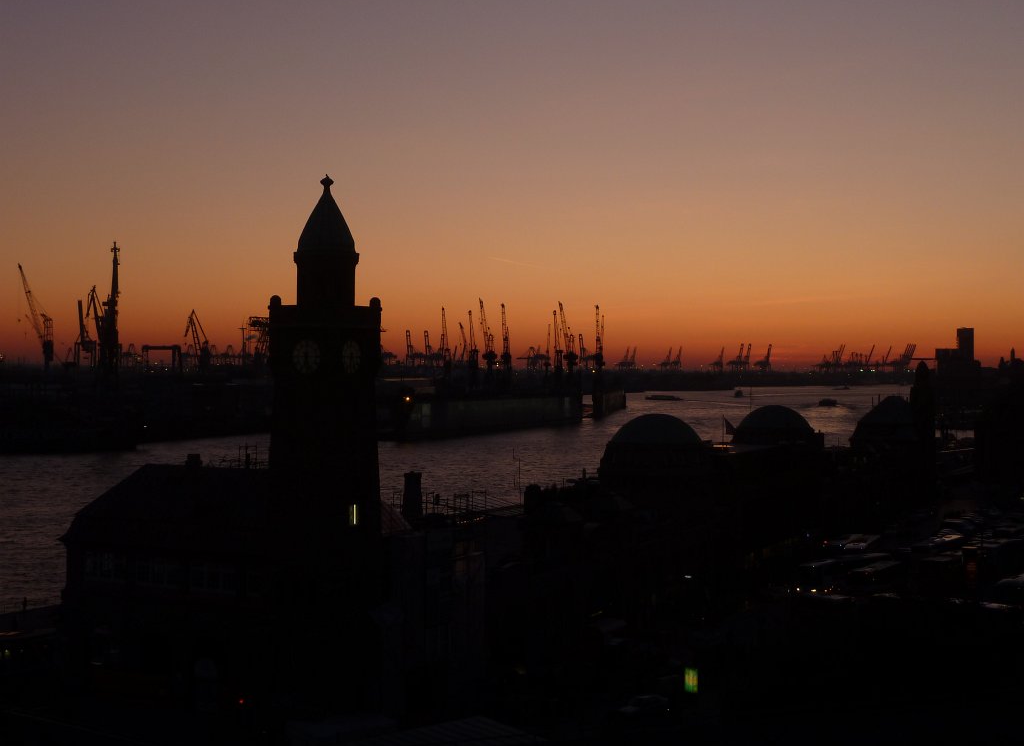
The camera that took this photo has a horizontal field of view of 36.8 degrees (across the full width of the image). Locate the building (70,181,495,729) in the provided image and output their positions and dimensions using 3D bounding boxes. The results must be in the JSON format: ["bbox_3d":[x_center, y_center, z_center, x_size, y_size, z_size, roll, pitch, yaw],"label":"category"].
[{"bbox_3d":[-19.800,5.800,132.700,28.000,42.200,24.000,0,0,27],"label":"building"}]

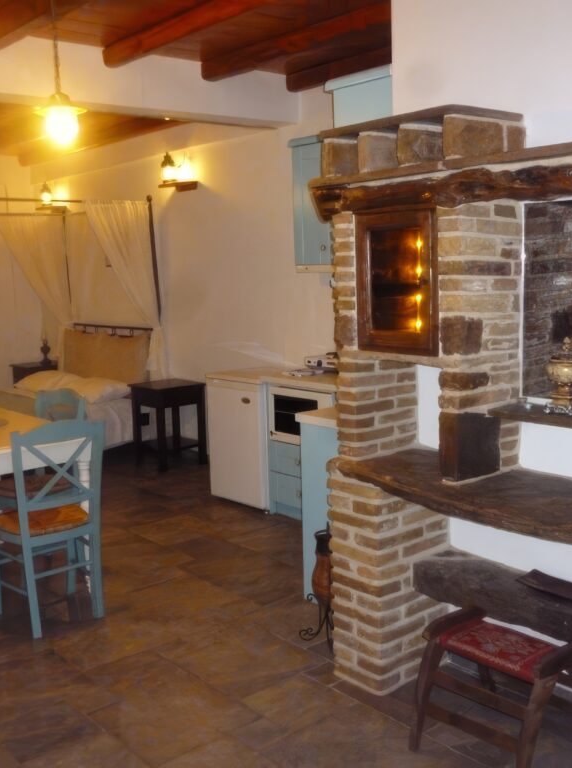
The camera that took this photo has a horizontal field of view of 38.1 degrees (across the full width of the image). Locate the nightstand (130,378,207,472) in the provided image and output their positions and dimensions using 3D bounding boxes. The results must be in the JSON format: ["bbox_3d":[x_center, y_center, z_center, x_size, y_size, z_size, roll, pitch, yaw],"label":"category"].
[{"bbox_3d":[-0.943,0.330,6.740,0.440,0.655,0.470,-9,11,-40],"label":"nightstand"}]

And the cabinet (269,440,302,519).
[{"bbox_3d":[0.298,0.572,5.114,0.550,0.475,0.550,-9,10,-40],"label":"cabinet"}]

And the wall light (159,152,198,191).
[{"bbox_3d":[-0.853,-1.666,6.479,0.200,0.310,0.260,-9,11,-40],"label":"wall light"}]

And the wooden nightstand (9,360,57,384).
[{"bbox_3d":[-2.522,0.121,8.575,0.440,0.655,0.450,-9,11,-40],"label":"wooden nightstand"}]

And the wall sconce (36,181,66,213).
[{"bbox_3d":[-2.293,-1.833,8.073,0.200,0.310,0.220,-9,10,-40],"label":"wall sconce"}]

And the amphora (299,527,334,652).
[{"bbox_3d":[0.149,0.814,3.324,0.210,0.500,0.210,-2,8,0],"label":"amphora"}]

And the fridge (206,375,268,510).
[{"bbox_3d":[-0.117,0.338,5.572,0.570,0.838,0.565,-9,10,-40],"label":"fridge"}]

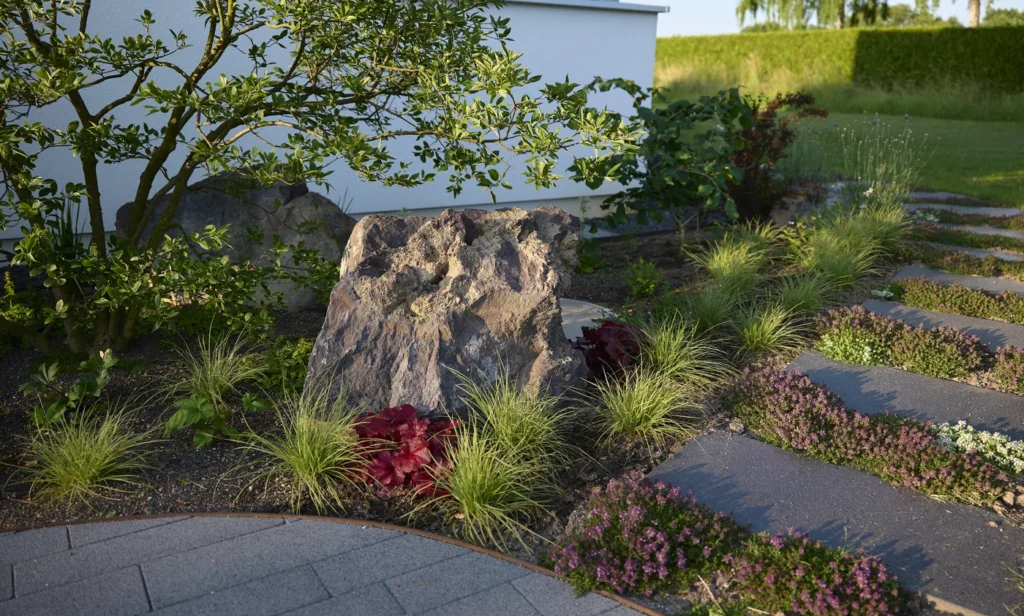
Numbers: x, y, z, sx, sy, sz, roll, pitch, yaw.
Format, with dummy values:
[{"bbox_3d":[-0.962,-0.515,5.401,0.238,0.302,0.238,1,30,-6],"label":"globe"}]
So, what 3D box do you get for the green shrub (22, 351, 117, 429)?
[{"bbox_3d":[-1.523,0.275,2.744,0.298,0.216,0.298,-8,19,-29],"label":"green shrub"}]

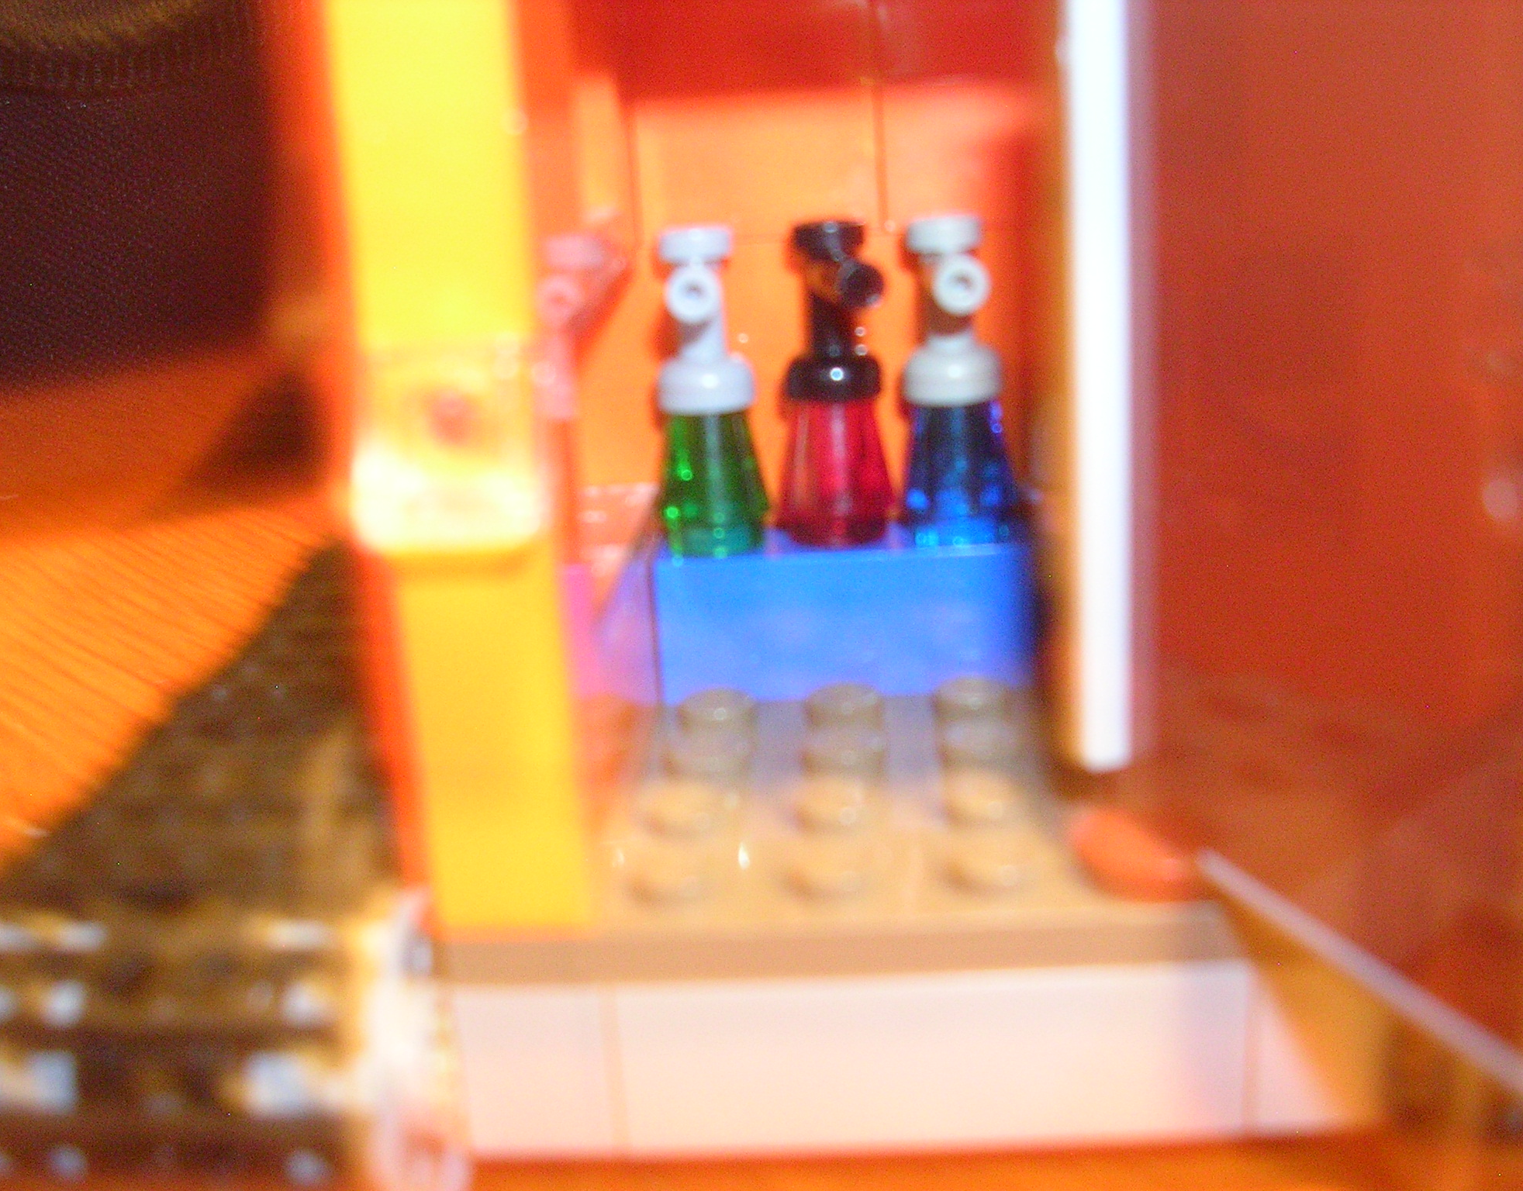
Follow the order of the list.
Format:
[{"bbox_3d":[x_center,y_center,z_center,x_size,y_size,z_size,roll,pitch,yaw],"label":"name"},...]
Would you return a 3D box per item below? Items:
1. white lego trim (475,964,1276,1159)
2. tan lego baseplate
[{"bbox_3d":[0.004,0.022,0.090,0.041,0.010,0.008,-3,16,5],"label":"white lego trim"},{"bbox_3d":[0.006,0.010,0.106,0.042,0.005,0.044,-3,16,5],"label":"tan lego baseplate"}]

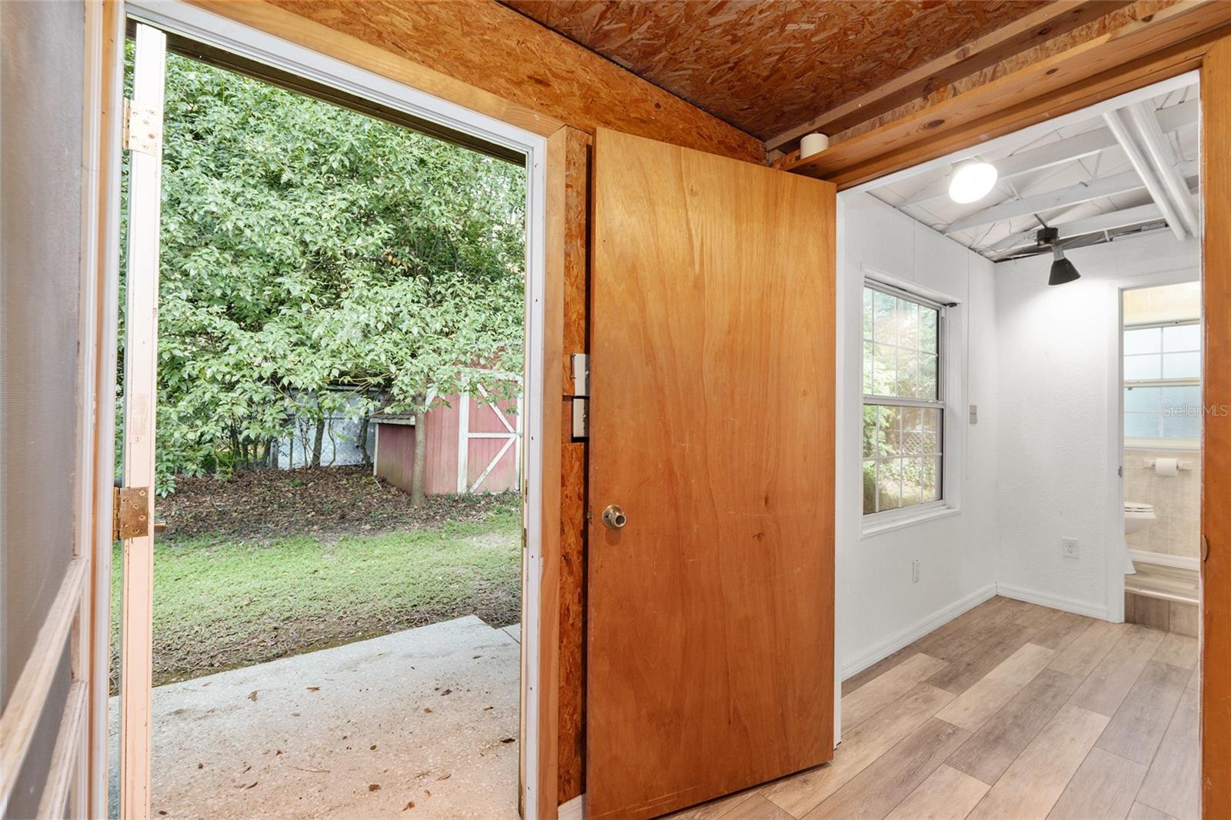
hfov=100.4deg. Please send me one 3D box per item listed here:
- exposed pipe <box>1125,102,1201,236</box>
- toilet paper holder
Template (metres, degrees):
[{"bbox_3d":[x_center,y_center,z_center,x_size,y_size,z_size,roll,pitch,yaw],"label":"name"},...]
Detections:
[{"bbox_3d":[2.342,-0.963,2.152,2.100,0.042,0.042,0,0,-38],"label":"exposed pipe"},{"bbox_3d":[3.795,0.374,3.523,0.075,0.062,0.225,0,0,-38],"label":"toilet paper holder"}]

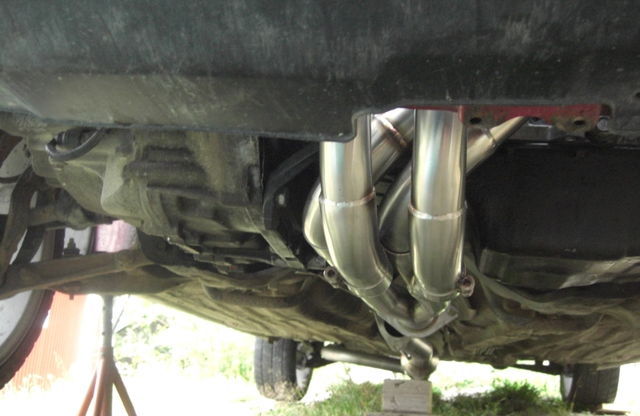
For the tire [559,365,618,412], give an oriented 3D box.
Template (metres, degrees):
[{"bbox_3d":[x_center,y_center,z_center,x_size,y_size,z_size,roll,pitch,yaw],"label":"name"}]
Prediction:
[{"bbox_3d":[1.244,0.642,3.297,0.200,0.565,0.565,-2,-10,9],"label":"tire"}]

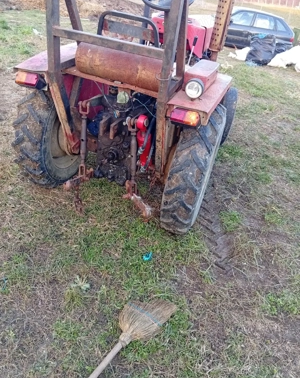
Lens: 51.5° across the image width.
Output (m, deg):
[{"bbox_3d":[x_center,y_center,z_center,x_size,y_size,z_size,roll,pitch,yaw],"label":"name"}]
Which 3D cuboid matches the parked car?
[{"bbox_3d":[3.743,-6.631,12.760,4.100,1.400,1.680,15,34,11],"label":"parked car"}]

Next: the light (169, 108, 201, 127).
[{"bbox_3d":[0.201,-0.398,1.746,0.152,0.084,0.081,17,15,13],"label":"light"}]

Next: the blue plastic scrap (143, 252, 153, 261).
[{"bbox_3d":[-0.015,0.473,2.173,0.056,0.025,0.046,8,34,0],"label":"blue plastic scrap"}]

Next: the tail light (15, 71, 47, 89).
[{"bbox_3d":[-0.758,-0.689,1.981,0.152,0.084,0.081,13,14,8],"label":"tail light"}]

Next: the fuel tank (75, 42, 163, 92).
[{"bbox_3d":[-0.185,-0.779,1.976,0.628,0.178,0.178,17,35,13],"label":"fuel tank"}]

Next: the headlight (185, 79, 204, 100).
[{"bbox_3d":[0.251,-0.554,1.736,0.101,0.111,0.076,17,35,13],"label":"headlight"}]

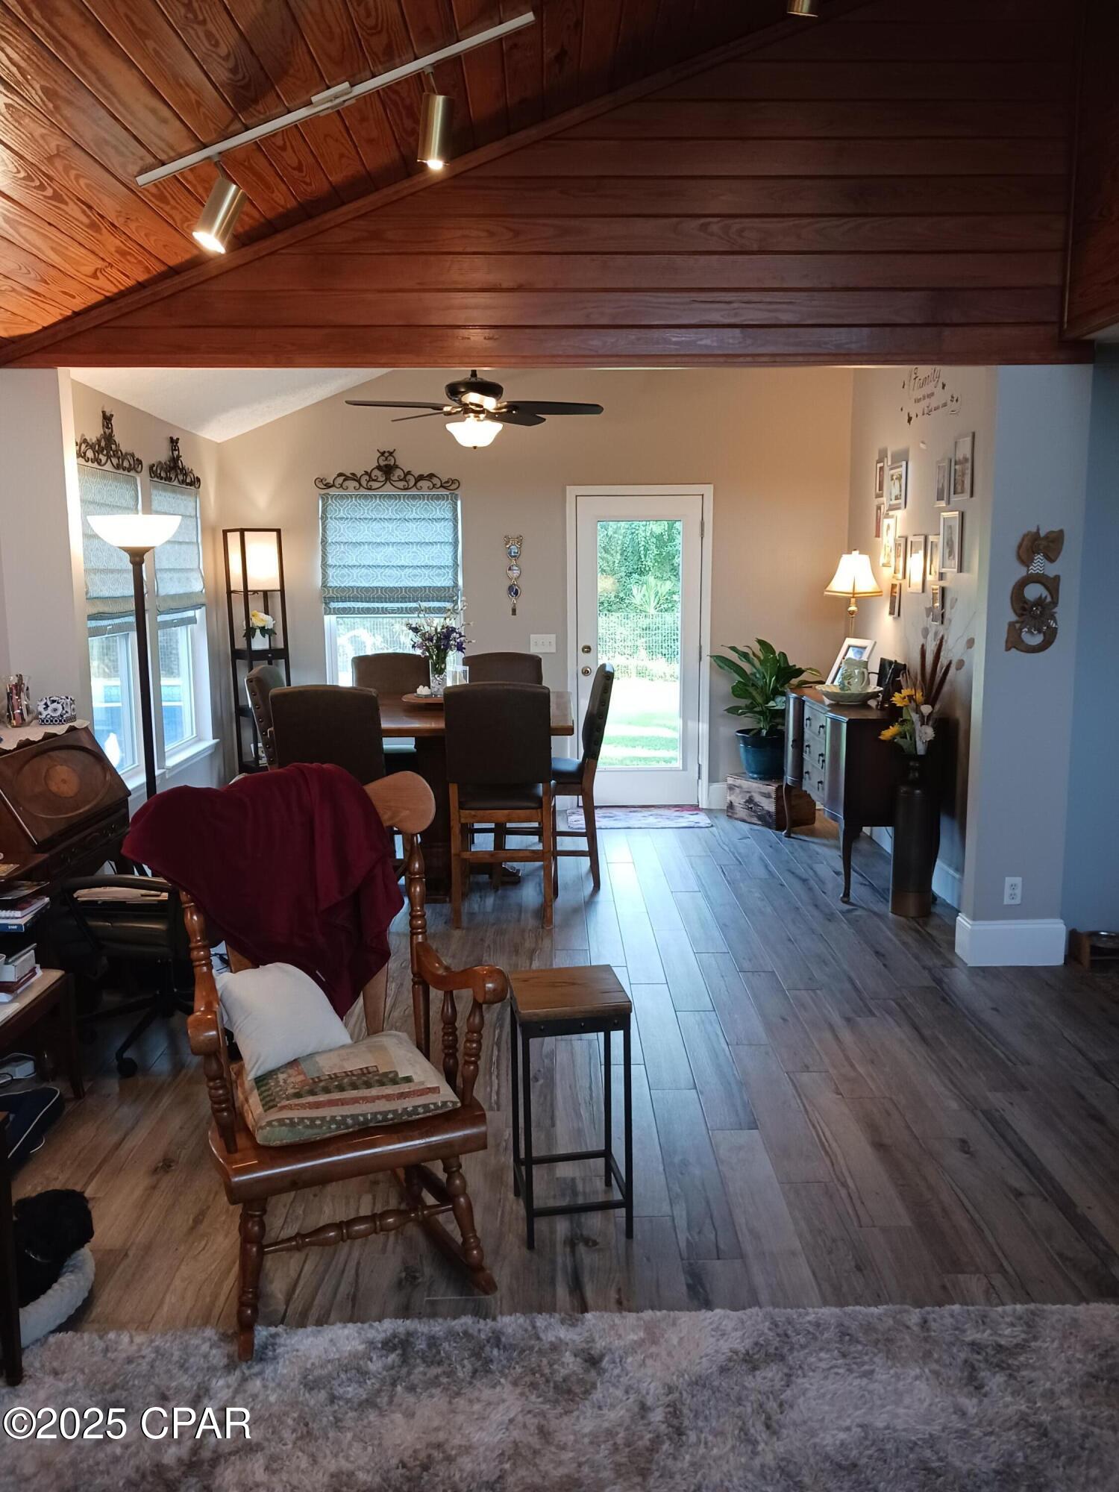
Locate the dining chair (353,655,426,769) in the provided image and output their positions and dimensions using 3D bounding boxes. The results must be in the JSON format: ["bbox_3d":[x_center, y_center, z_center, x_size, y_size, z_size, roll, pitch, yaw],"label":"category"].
[{"bbox_3d":[-0.933,0.052,6.569,0.480,1.110,0.560,-1,9,-7],"label":"dining chair"}]

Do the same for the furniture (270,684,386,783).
[{"bbox_3d":[-0.964,0.247,5.304,0.480,1.110,0.560,1,9,8],"label":"furniture"}]

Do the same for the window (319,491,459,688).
[{"bbox_3d":[-1.082,-0.840,7.559,0.914,1.598,0.121,0,8,0],"label":"window"}]

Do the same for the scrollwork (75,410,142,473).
[{"bbox_3d":[-2.146,-1.468,5.530,0.030,0.270,0.920,0,9,0],"label":"scrollwork"}]

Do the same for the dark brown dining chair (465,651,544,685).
[{"bbox_3d":[-0.305,0.049,6.417,0.452,1.085,0.603,0,8,0],"label":"dark brown dining chair"}]

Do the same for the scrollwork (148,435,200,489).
[{"bbox_3d":[-2.138,-1.614,6.549,0.035,0.260,0.910,0,9,0],"label":"scrollwork"}]

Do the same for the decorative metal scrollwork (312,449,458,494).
[{"bbox_3d":[-1.100,-1.762,7.457,0.917,0.273,0.030,0,9,0],"label":"decorative metal scrollwork"}]

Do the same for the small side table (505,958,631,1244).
[{"bbox_3d":[0.026,0.876,2.854,0.262,0.600,0.256,-2,9,-9],"label":"small side table"}]

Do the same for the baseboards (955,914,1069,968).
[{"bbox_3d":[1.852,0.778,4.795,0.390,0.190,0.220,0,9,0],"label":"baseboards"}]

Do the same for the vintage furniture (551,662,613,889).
[{"bbox_3d":[-0.039,0.135,5.792,0.603,1.095,0.462,0,8,0],"label":"vintage furniture"}]

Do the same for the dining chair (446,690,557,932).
[{"bbox_3d":[-0.246,0.237,5.341,0.480,1.110,0.560,0,9,3],"label":"dining chair"}]

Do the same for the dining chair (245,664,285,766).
[{"bbox_3d":[-1.216,0.155,5.905,0.580,1.110,0.480,0,9,0],"label":"dining chair"}]

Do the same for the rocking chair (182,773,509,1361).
[{"bbox_3d":[-0.532,0.628,2.615,0.663,1.065,0.824,-4,9,-24],"label":"rocking chair"}]

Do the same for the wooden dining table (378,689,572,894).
[{"bbox_3d":[-0.612,0.255,5.926,1.350,0.900,1.400,0,9,0],"label":"wooden dining table"}]

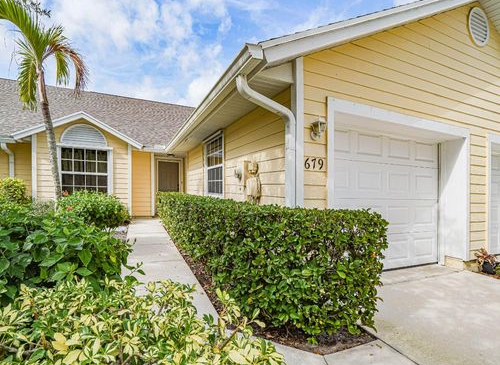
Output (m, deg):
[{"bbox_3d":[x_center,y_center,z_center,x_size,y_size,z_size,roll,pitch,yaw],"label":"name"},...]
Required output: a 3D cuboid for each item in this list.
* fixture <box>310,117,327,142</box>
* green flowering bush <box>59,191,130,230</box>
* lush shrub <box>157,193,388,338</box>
[{"bbox_3d":[0.769,-0.594,2.912,0.125,0.260,0.150,2,-2,-23],"label":"fixture"},{"bbox_3d":[-3.998,0.740,6.758,1.500,0.880,1.300,2,-2,-23],"label":"green flowering bush"},{"bbox_3d":[-0.918,0.788,5.250,1.050,1.040,7.400,2,-2,-24],"label":"lush shrub"}]

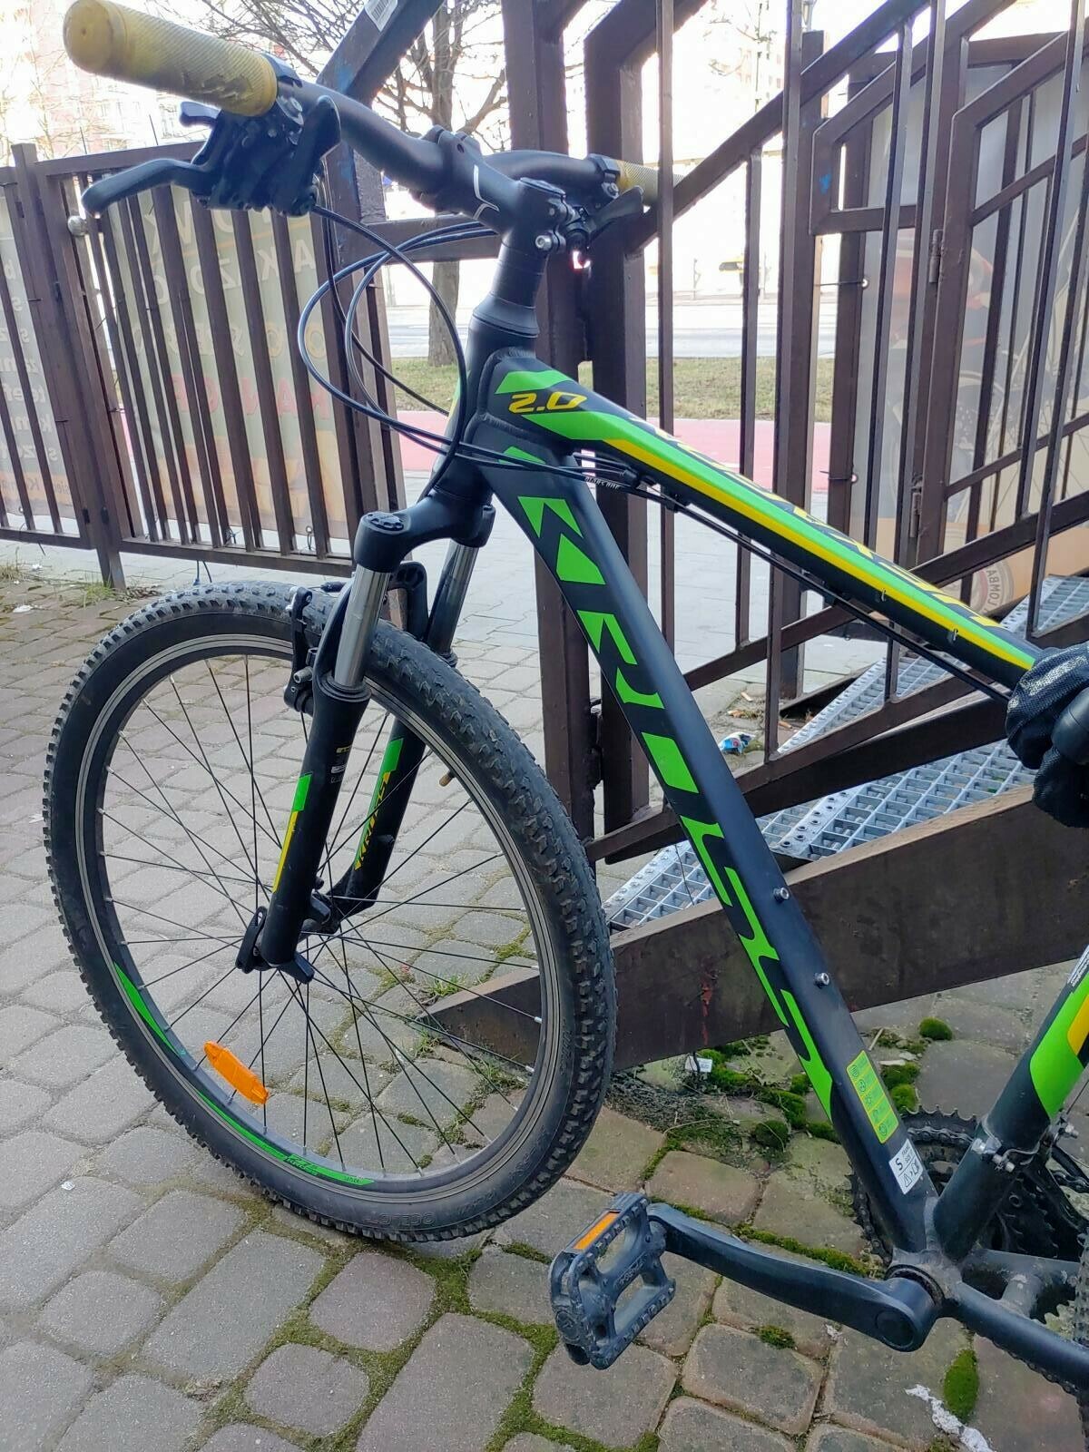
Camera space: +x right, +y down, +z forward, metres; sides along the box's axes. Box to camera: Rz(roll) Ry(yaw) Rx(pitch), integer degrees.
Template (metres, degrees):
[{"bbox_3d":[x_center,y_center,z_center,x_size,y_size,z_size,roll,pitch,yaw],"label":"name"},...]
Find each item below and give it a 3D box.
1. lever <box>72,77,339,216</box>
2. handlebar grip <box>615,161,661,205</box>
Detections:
[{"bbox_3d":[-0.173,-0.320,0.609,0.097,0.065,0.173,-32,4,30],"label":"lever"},{"bbox_3d":[0.098,-0.484,0.982,0.033,0.033,0.126,13,22,37],"label":"handlebar grip"}]

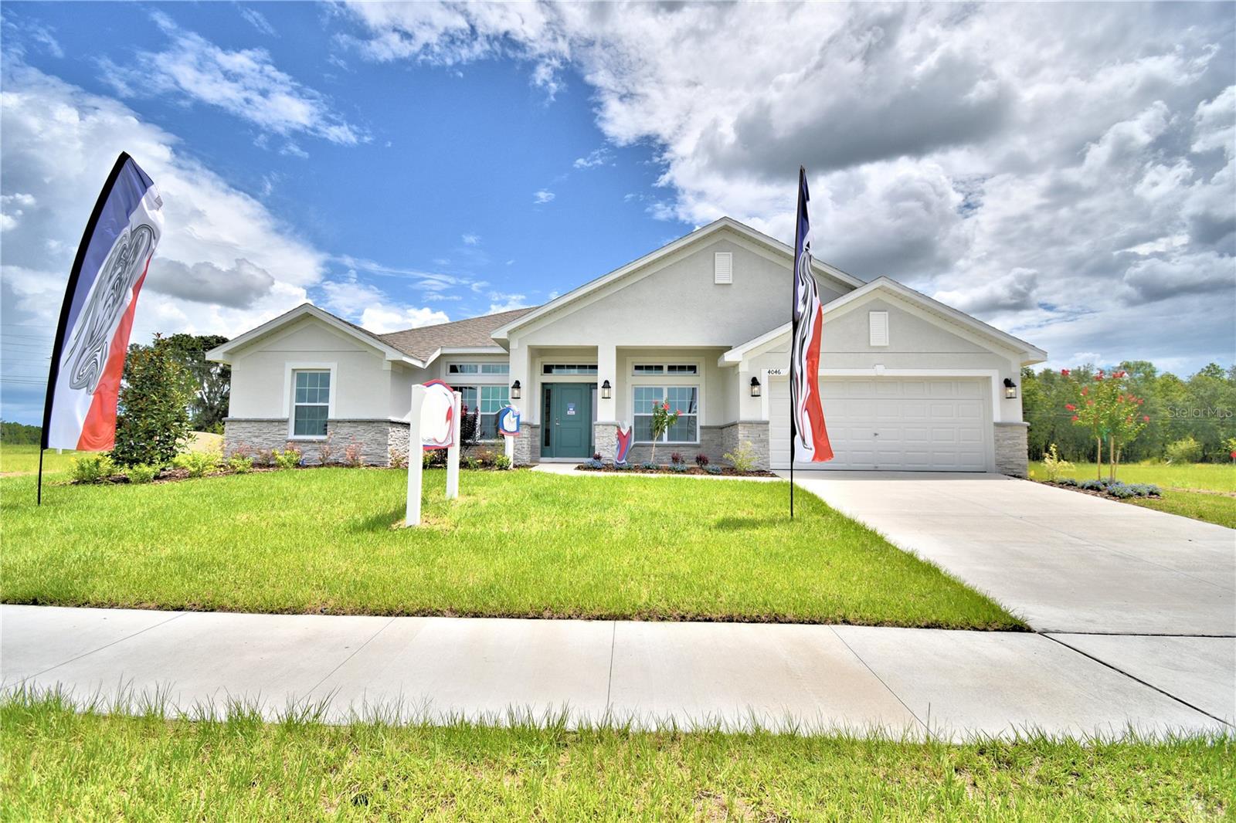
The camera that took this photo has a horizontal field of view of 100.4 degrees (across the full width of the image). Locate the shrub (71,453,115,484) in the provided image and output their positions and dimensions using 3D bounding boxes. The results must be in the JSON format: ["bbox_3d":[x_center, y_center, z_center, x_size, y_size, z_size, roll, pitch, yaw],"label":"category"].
[{"bbox_3d":[-9.490,1.031,9.325,0.560,0.560,0.560,-4,-6,45],"label":"shrub"}]

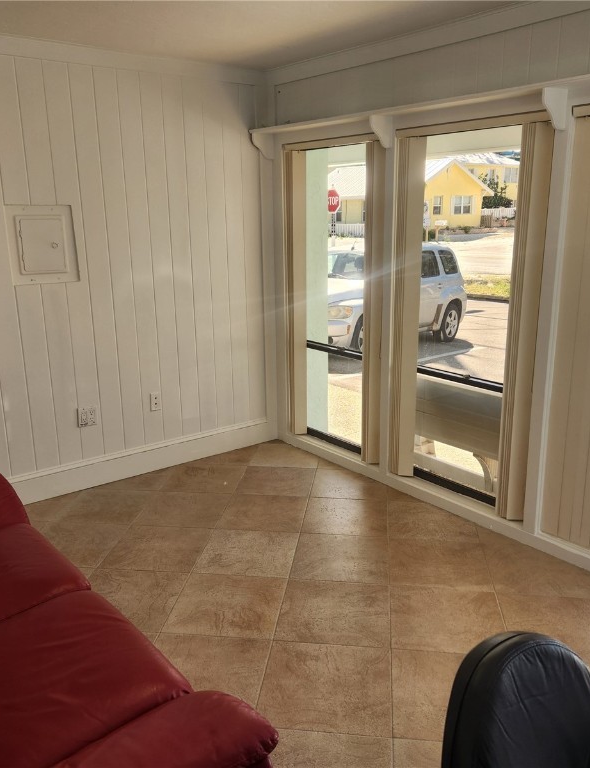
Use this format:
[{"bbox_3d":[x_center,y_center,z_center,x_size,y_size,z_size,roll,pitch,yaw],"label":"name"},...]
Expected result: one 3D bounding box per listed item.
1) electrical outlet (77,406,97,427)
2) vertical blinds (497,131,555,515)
[{"bbox_3d":[-1.239,0.196,4.060,0.115,0.116,0.015,-12,18,-36],"label":"electrical outlet"},{"bbox_3d":[1.091,-0.237,3.240,0.078,1.893,0.135,-12,18,-36],"label":"vertical blinds"}]

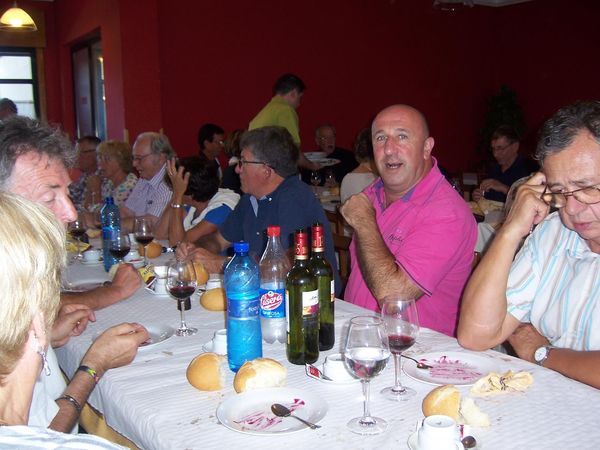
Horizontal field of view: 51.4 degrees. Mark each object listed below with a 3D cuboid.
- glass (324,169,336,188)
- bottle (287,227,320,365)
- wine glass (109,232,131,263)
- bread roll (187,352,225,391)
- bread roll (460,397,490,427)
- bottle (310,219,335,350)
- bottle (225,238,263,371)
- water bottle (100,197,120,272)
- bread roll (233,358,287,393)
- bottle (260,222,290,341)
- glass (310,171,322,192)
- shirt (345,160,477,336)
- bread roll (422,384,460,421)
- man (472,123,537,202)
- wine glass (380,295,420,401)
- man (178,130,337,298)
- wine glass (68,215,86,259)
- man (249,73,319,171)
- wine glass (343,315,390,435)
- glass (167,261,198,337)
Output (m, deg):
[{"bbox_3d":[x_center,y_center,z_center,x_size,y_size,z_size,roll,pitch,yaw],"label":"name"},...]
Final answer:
[{"bbox_3d":[0.239,-0.319,4.850,0.077,0.190,0.077,-1,8,0],"label":"glass"},{"bbox_3d":[0.006,0.159,1.397,0.075,0.294,0.075,-1,8,0],"label":"bottle"},{"bbox_3d":[-0.671,0.112,2.340,0.083,0.196,0.083,-1,8,0],"label":"wine glass"},{"bbox_3d":[-0.206,0.312,1.361,0.080,0.068,0.080,1,8,11],"label":"bread roll"},{"bbox_3d":[0.309,0.329,1.100,0.055,0.038,0.055,-1,8,0],"label":"bread roll"},{"bbox_3d":[0.049,0.155,1.574,0.075,0.314,0.075,-1,8,0],"label":"bottle"},{"bbox_3d":[-0.129,0.185,1.442,0.084,0.295,0.084,-3,9,-17],"label":"bottle"},{"bbox_3d":[-0.758,0.037,2.503,0.084,0.300,0.084,-1,8,0],"label":"water bottle"},{"bbox_3d":[-0.079,0.300,1.247,0.103,0.060,0.080,-1,8,0],"label":"bread roll"},{"bbox_3d":[-0.065,0.146,1.536,0.078,0.280,0.078,-1,8,0],"label":"bottle"},{"bbox_3d":[0.137,-0.340,5.200,0.083,0.198,0.083,-1,8,0],"label":"glass"},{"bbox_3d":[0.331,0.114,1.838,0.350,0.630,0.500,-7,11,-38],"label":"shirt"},{"bbox_3d":[0.252,0.318,1.110,0.072,0.058,0.075,-1,8,0],"label":"bread roll"},{"bbox_3d":[1.260,-0.003,4.109,0.750,1.300,0.550,-7,10,-36],"label":"man"},{"bbox_3d":[0.194,0.239,1.208,0.075,0.187,0.075,-1,8,0],"label":"wine glass"},{"bbox_3d":[-0.138,0.307,2.300,0.680,1.300,0.520,-3,8,-14],"label":"man"},{"bbox_3d":[-0.984,0.053,2.773,0.083,0.196,0.083,-1,8,0],"label":"wine glass"},{"bbox_3d":[-0.120,-0.215,4.405,0.580,1.660,0.520,-5,9,-25],"label":"man"},{"bbox_3d":[0.123,0.273,1.145,0.087,0.201,0.087,-1,8,0],"label":"wine glass"},{"bbox_3d":[-0.318,0.199,1.702,0.085,0.198,0.085,-1,8,0],"label":"glass"}]

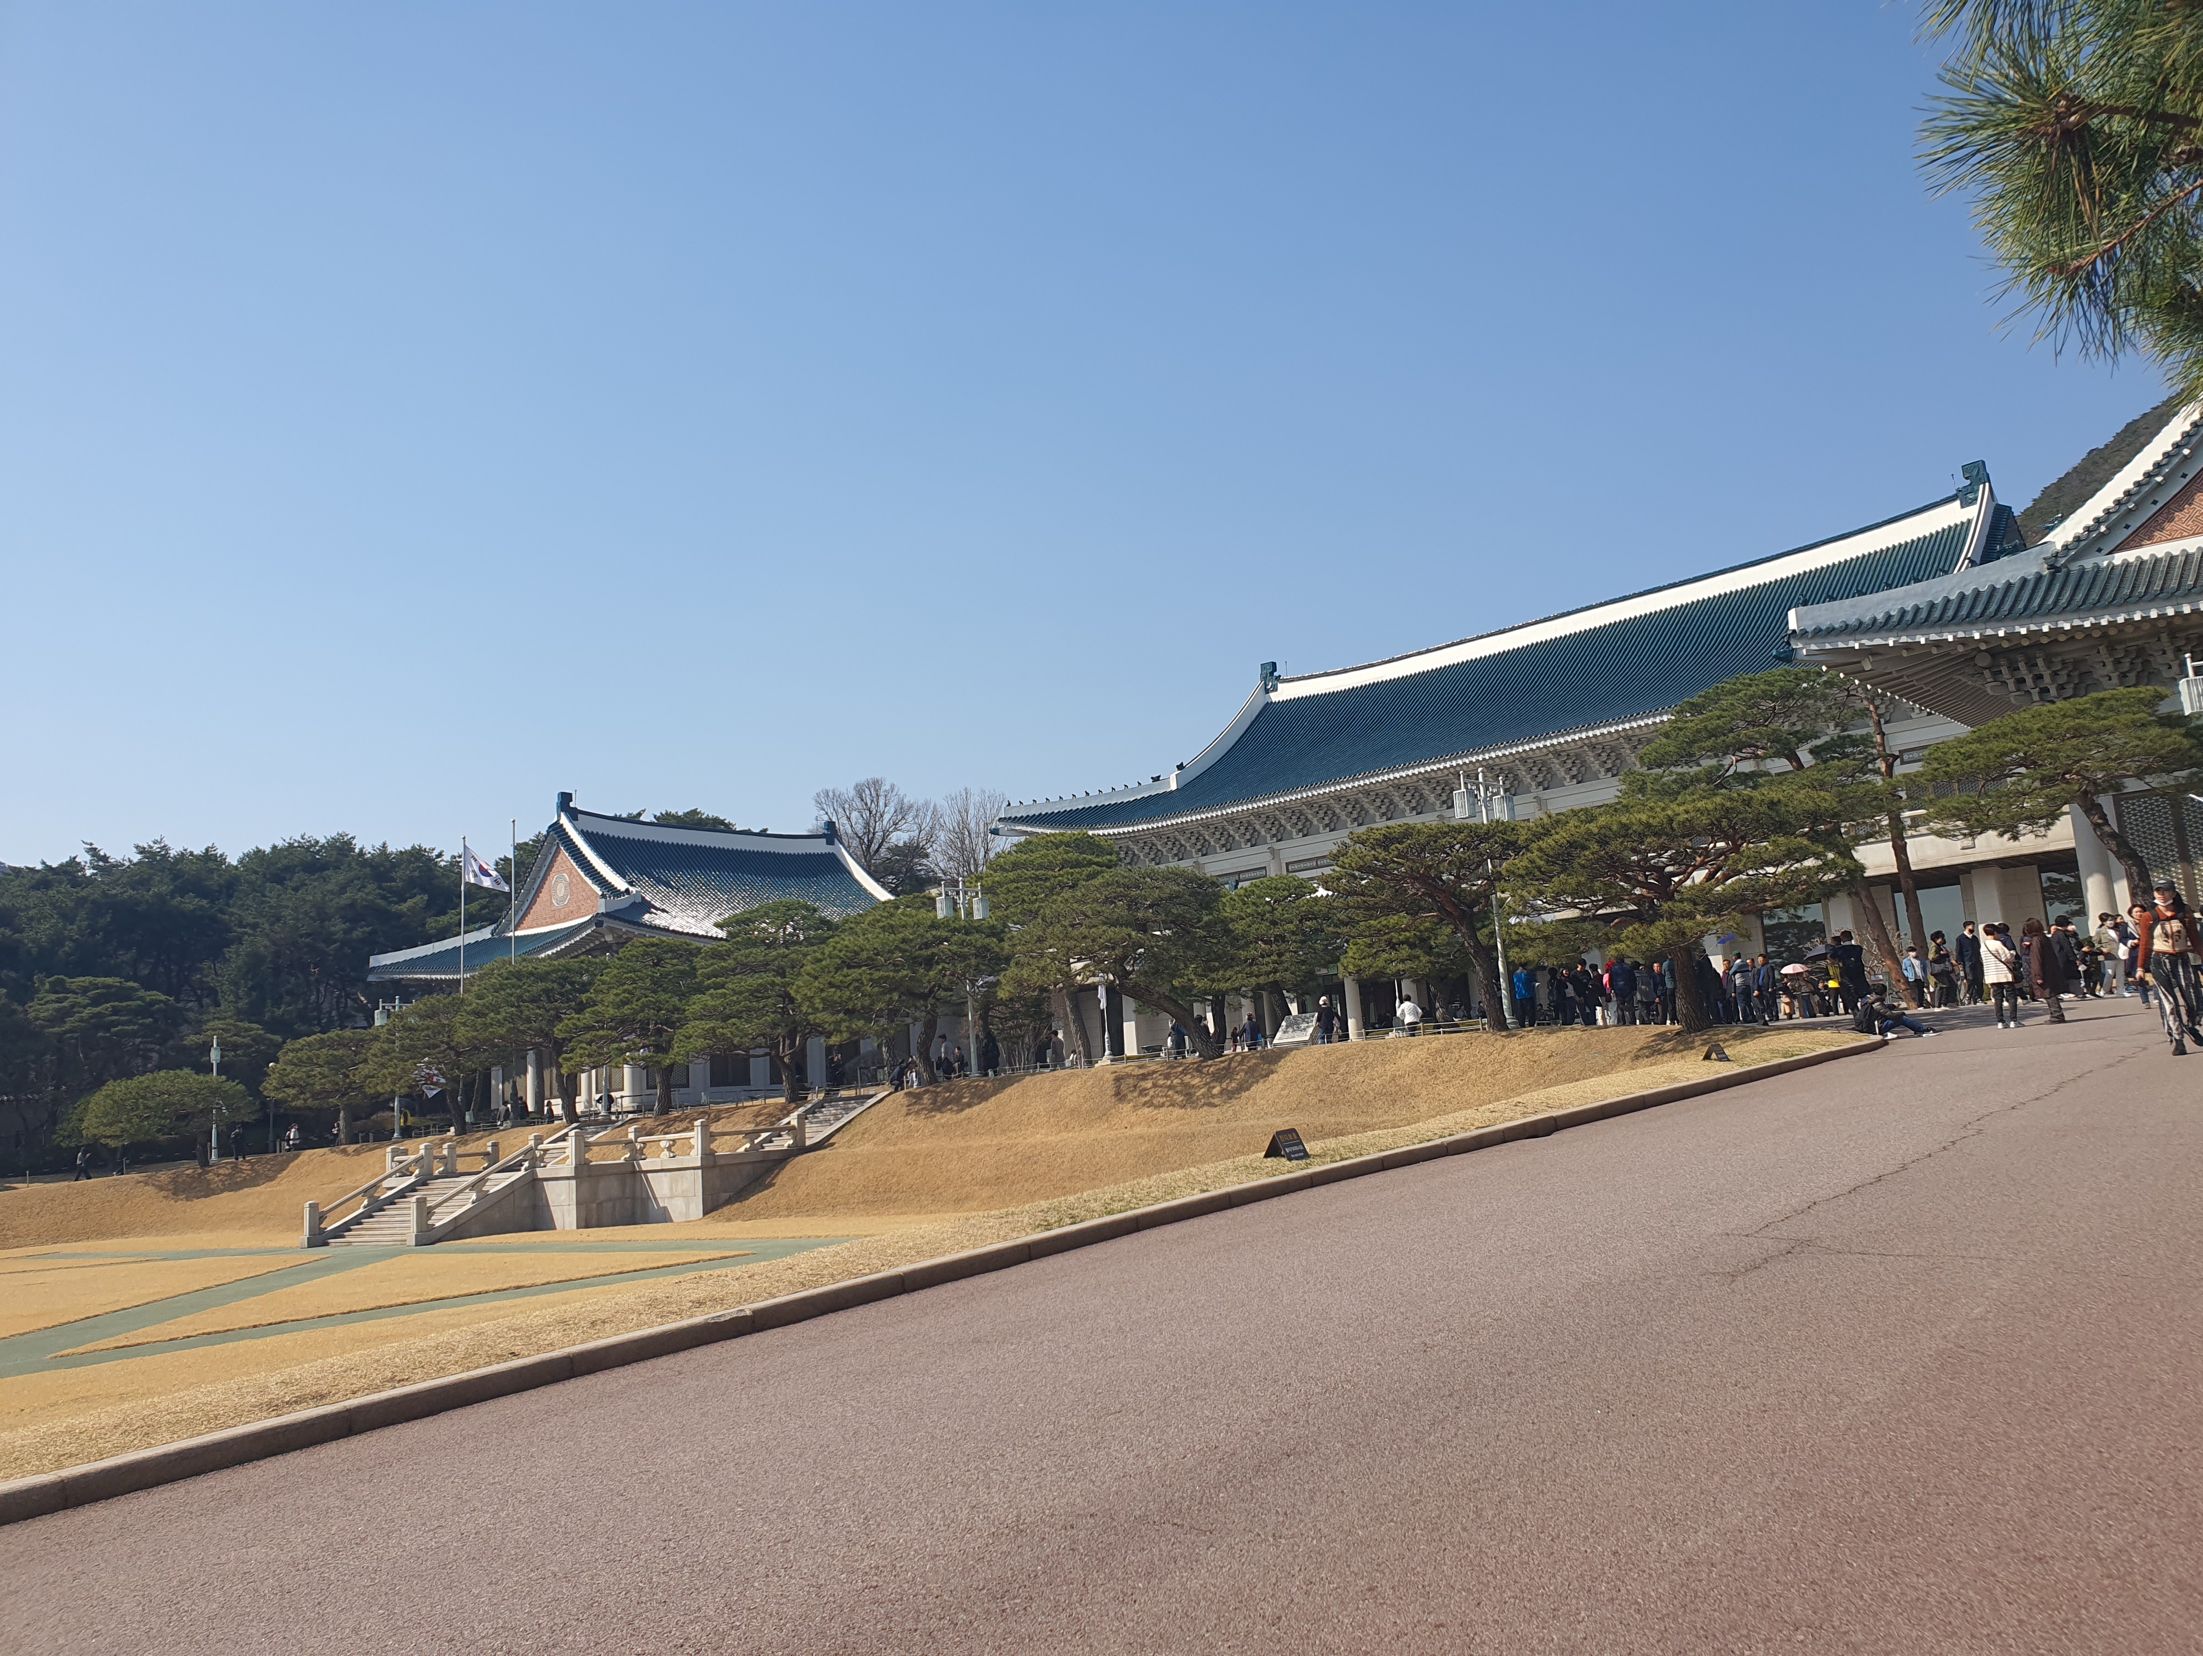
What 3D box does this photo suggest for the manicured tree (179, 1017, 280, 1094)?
[{"bbox_3d":[-51.000,15.323,97.044,5.500,8.500,5.000,1,-11,-28],"label":"manicured tree"}]

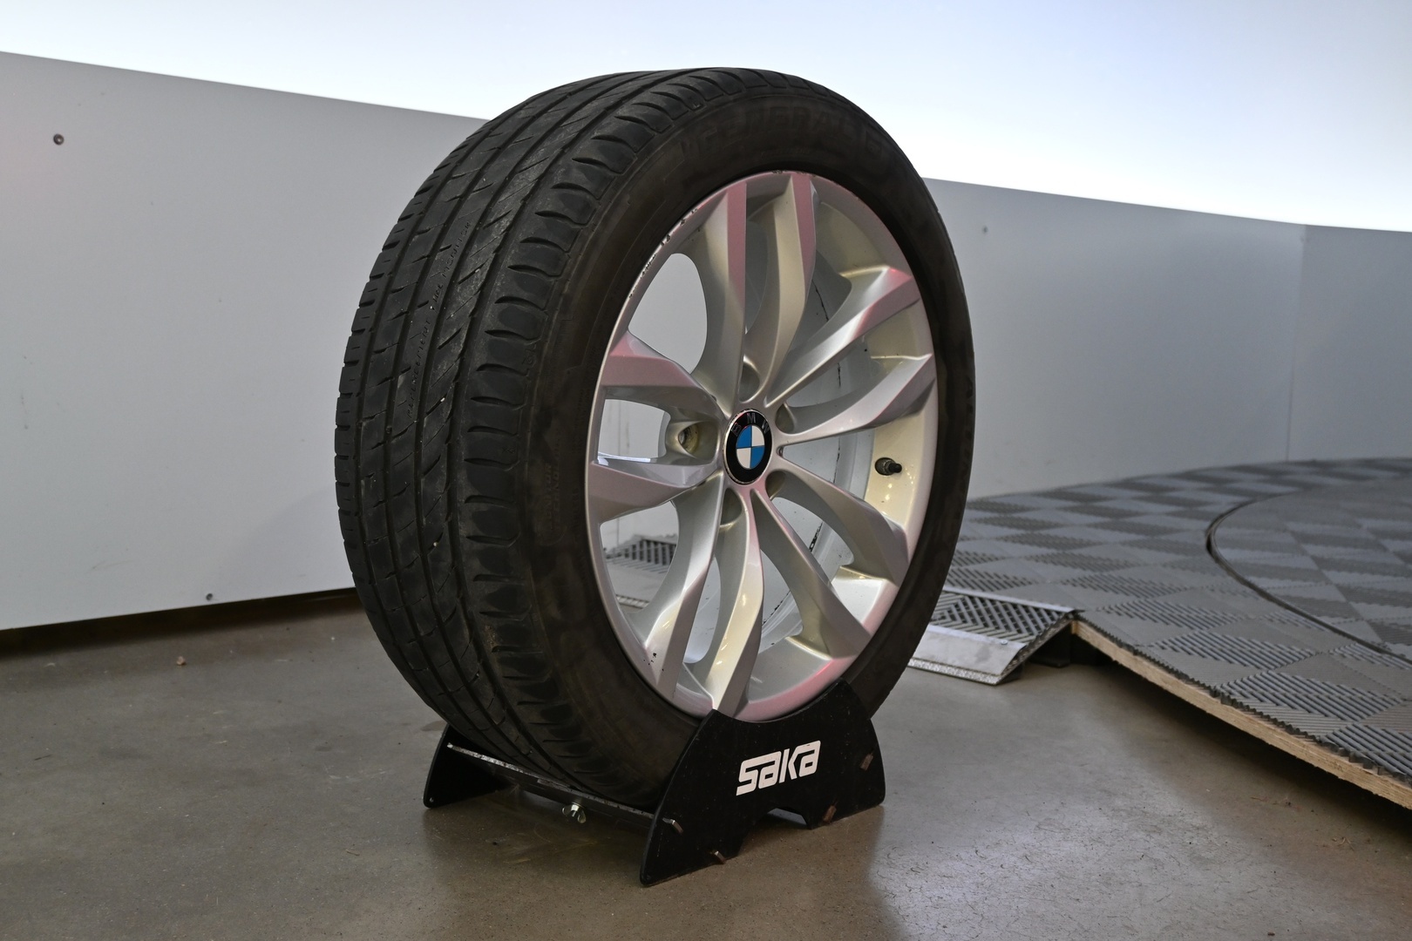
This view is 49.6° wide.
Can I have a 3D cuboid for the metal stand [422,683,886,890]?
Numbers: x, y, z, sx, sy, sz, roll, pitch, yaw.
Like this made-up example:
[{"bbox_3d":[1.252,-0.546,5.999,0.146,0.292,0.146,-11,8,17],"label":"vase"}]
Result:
[{"bbox_3d":[-0.042,0.258,1.487,0.288,0.139,0.358,7,6,40],"label":"metal stand"}]

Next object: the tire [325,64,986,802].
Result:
[{"bbox_3d":[-0.013,-0.030,1.446,0.239,0.677,0.677,9,8,41],"label":"tire"}]

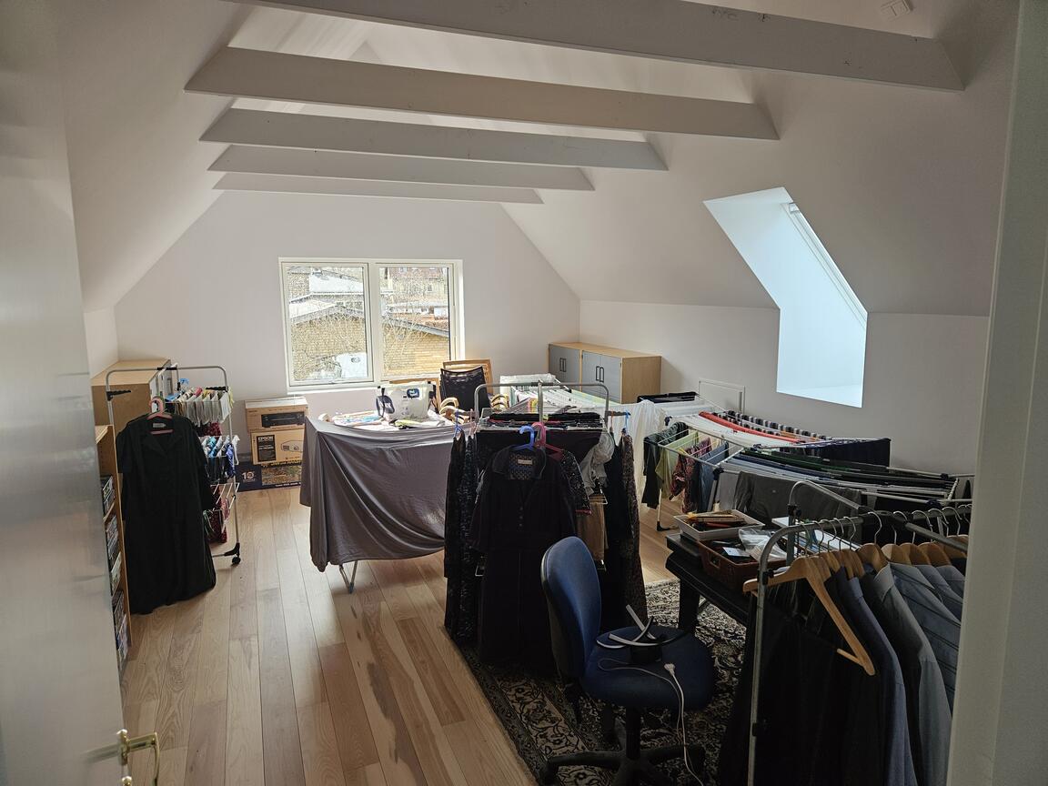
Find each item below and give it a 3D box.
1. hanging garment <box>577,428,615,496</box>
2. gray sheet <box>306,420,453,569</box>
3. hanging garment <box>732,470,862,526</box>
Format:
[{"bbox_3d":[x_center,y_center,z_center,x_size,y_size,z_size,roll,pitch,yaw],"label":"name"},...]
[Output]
[{"bbox_3d":[0.329,0.317,3.170,0.180,0.300,0.130,0,9,1],"label":"hanging garment"},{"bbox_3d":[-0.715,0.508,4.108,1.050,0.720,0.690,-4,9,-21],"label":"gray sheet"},{"bbox_3d":[1.139,0.526,2.926,0.495,0.330,0.090,5,11,33],"label":"hanging garment"}]

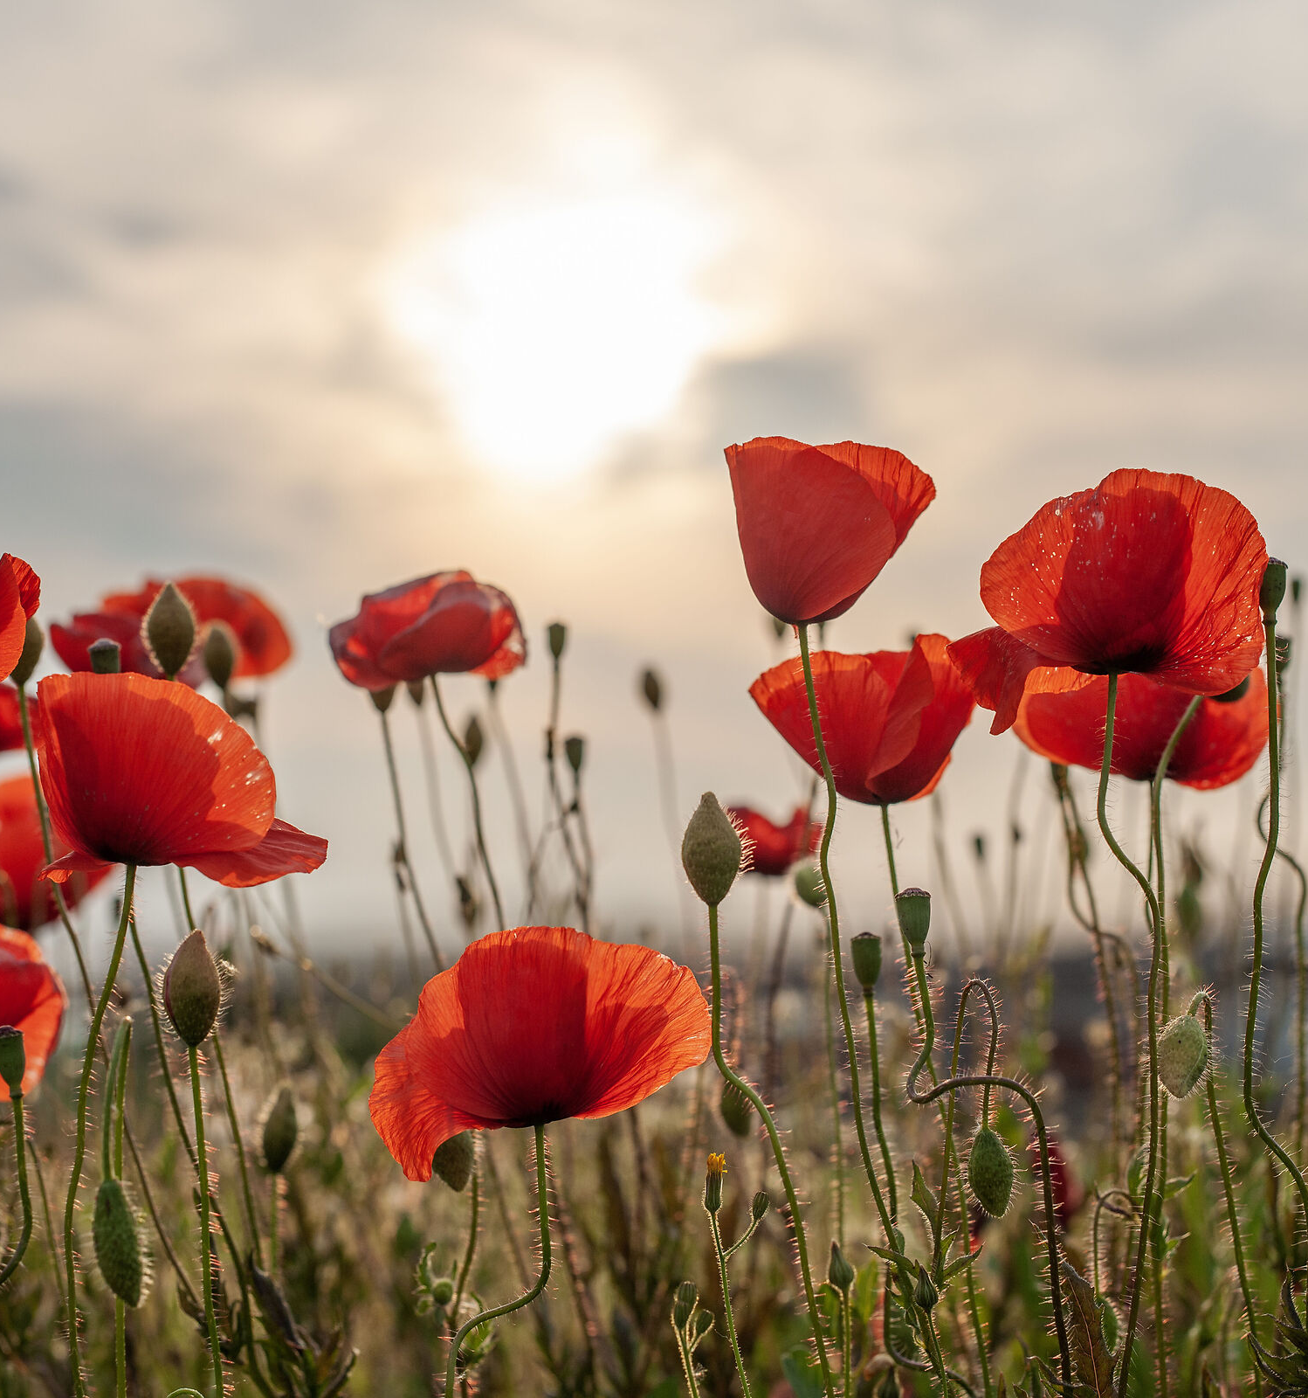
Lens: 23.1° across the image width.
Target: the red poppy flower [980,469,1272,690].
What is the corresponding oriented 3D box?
[{"bbox_3d":[0.113,-0.028,0.770,0.070,0.054,0.063,0,-5,8],"label":"red poppy flower"}]

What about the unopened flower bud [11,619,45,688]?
[{"bbox_3d":[-0.163,-0.013,0.830,0.009,0.019,0.009,7,-5,-11],"label":"unopened flower bud"}]

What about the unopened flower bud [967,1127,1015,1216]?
[{"bbox_3d":[0.069,0.096,0.650,0.009,0.019,0.009,-6,-6,0],"label":"unopened flower bud"}]

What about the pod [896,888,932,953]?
[{"bbox_3d":[0.053,0.045,0.650,0.007,0.014,0.007,-3,-6,0],"label":"pod"}]

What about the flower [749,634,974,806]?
[{"bbox_3d":[0.054,0.005,0.830,0.058,0.043,0.055,-5,-3,0],"label":"flower"}]

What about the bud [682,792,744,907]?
[{"bbox_3d":[0.012,0.030,0.637,0.012,0.022,0.012,-2,-6,0],"label":"bud"}]

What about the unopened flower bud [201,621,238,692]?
[{"bbox_3d":[-0.126,-0.012,0.930,0.011,0.021,0.011,-1,-3,0],"label":"unopened flower bud"}]

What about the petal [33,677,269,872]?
[{"bbox_3d":[-0.113,0.016,0.725,0.054,0.045,0.041,-3,-3,0],"label":"petal"}]

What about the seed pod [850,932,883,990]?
[{"bbox_3d":[0.049,0.061,0.740,0.007,0.014,0.007,-1,-5,0],"label":"seed pod"}]

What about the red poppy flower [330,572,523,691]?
[{"bbox_3d":[-0.059,-0.017,0.830,0.051,0.031,0.047,-3,-5,0],"label":"red poppy flower"}]

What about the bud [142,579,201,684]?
[{"bbox_3d":[-0.116,-0.016,0.770,0.013,0.024,0.012,-2,-5,0],"label":"bud"}]

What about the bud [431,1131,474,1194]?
[{"bbox_3d":[-0.044,0.101,0.702,0.010,0.016,0.010,-6,-6,0],"label":"bud"}]

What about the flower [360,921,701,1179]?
[{"bbox_3d":[-0.026,0.080,0.720,0.075,0.056,0.068,0,-5,0],"label":"flower"}]

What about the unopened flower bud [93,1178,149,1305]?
[{"bbox_3d":[-0.121,0.124,0.730,0.011,0.029,0.011,-9,-5,-9],"label":"unopened flower bud"}]

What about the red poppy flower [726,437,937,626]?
[{"bbox_3d":[0.043,-0.041,0.780,0.049,0.045,0.047,9,-3,0],"label":"red poppy flower"}]

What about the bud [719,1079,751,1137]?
[{"bbox_3d":[0.021,0.103,0.810,0.007,0.015,0.007,-15,-3,0],"label":"bud"}]

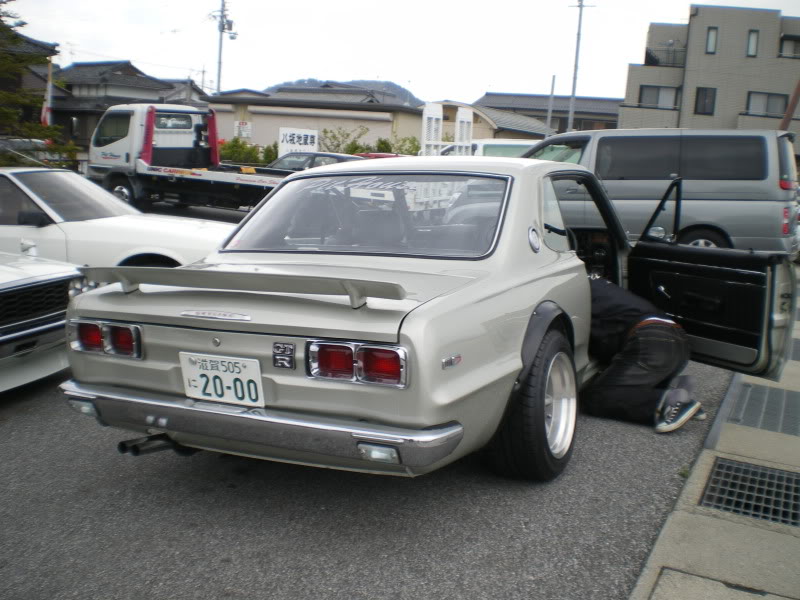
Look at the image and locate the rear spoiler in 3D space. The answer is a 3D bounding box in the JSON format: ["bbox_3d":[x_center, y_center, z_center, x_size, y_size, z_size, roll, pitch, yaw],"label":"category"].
[{"bbox_3d":[-0.542,-0.043,2.746,1.310,0.095,0.130,3,9,27],"label":"rear spoiler"}]

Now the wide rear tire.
[{"bbox_3d":[0.520,0.405,3.272,0.230,0.585,0.585,0,7,28],"label":"wide rear tire"}]

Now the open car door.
[{"bbox_3d":[1.553,-0.140,4.260,0.160,0.940,1.130,-4,9,-20],"label":"open car door"}]

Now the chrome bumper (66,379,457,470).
[{"bbox_3d":[-0.556,0.388,2.767,1.570,0.130,0.260,3,9,27],"label":"chrome bumper"}]

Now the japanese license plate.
[{"bbox_3d":[-0.588,0.263,2.742,0.330,0.165,0.015,3,16,27],"label":"japanese license plate"}]

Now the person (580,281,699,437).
[{"bbox_3d":[1.077,0.182,4.111,0.500,0.820,0.980,-5,13,-37],"label":"person"}]

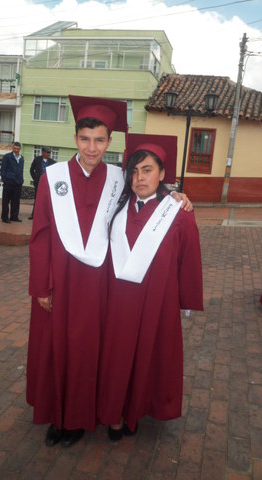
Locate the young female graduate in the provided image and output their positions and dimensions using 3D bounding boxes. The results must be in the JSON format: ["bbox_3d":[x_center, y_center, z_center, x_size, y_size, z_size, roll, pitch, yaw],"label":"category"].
[{"bbox_3d":[0.131,0.299,1.963,0.570,1.670,0.430,7,9,6],"label":"young female graduate"}]

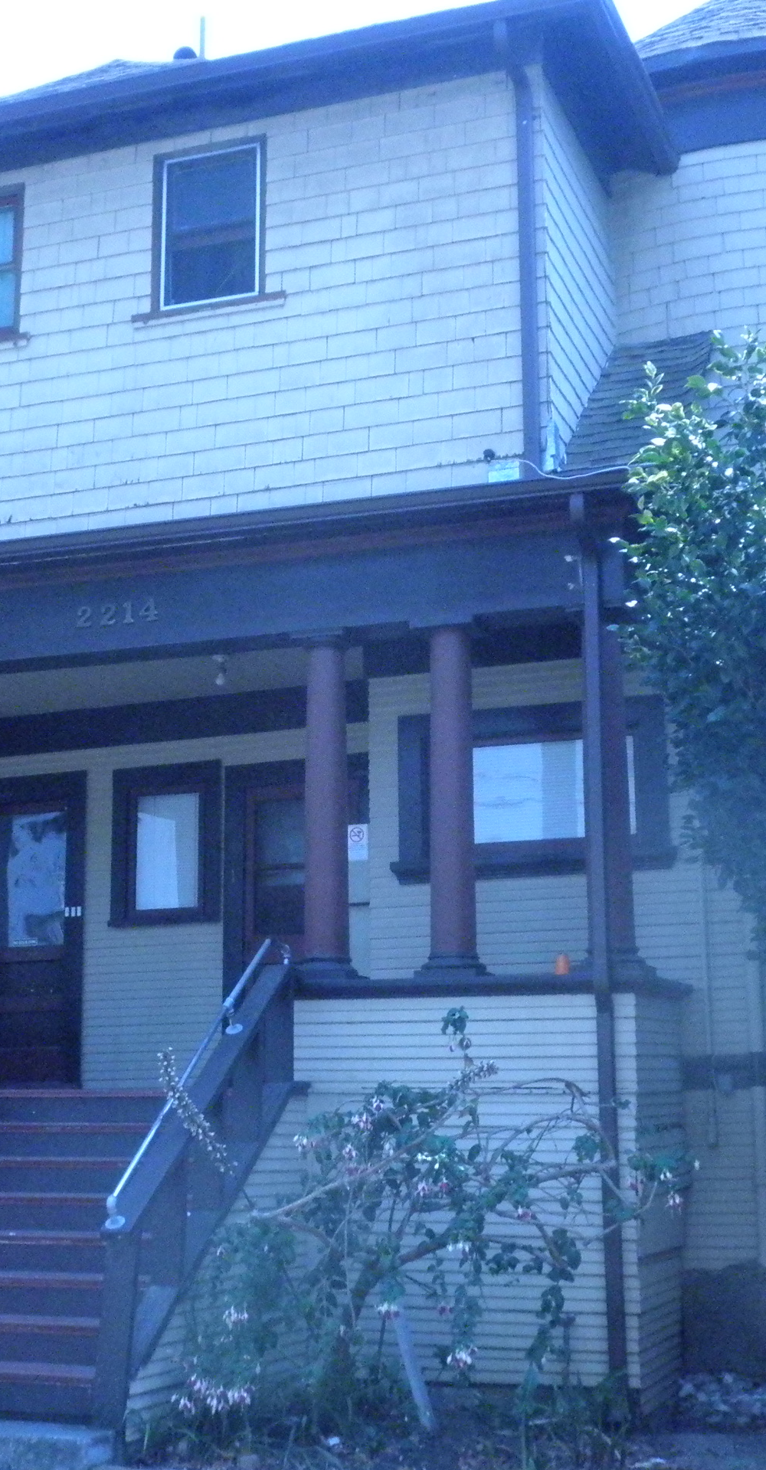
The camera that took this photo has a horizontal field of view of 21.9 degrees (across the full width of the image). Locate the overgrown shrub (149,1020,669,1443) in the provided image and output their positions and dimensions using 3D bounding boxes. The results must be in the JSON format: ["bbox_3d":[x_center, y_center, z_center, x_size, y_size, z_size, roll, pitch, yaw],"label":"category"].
[{"bbox_3d":[0.311,2.321,9.441,2.200,1.950,1.650,-4,-11,19],"label":"overgrown shrub"}]

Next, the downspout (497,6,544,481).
[{"bbox_3d":[0.760,-2.761,11.185,0.100,2.480,0.500,-4,-11,19],"label":"downspout"}]

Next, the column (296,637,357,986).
[{"bbox_3d":[-0.322,0.431,11.497,0.320,1.960,0.320,0,-10,0],"label":"column"}]

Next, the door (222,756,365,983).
[{"bbox_3d":[-0.577,1.286,13.599,1.144,2.281,0.120,-4,-11,21],"label":"door"}]

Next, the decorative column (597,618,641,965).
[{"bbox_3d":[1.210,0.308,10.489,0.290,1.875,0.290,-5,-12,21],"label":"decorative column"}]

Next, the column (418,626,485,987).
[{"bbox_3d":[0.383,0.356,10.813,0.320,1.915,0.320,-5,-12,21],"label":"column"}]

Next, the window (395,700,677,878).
[{"bbox_3d":[0.844,0.335,11.397,1.630,0.980,0.140,-5,-12,21],"label":"window"}]

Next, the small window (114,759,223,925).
[{"bbox_3d":[-1.520,0.761,13.811,0.870,1.127,0.140,-5,-12,21],"label":"small window"}]

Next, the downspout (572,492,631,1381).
[{"bbox_3d":[1.107,0.942,10.130,0.110,4.547,0.250,-5,-12,21],"label":"downspout"}]

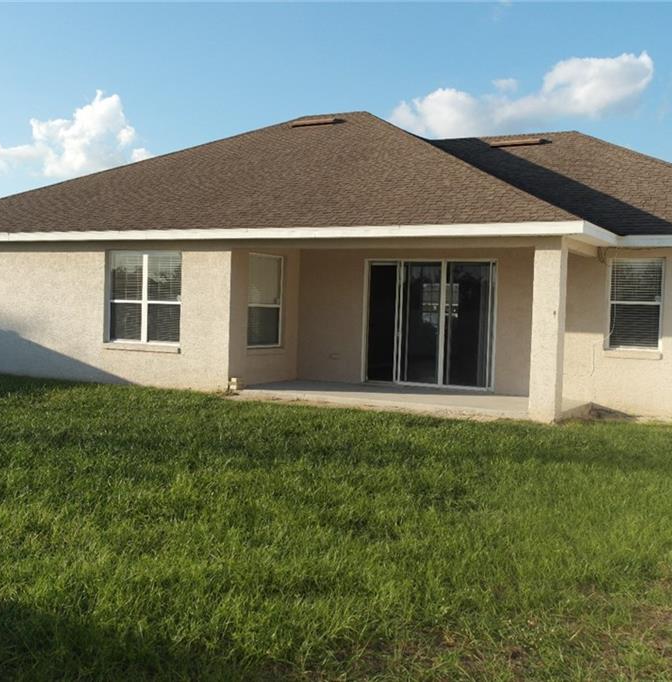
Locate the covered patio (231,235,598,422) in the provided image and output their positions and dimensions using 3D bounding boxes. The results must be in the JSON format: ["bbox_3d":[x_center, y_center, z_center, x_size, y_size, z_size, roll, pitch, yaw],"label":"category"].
[{"bbox_3d":[1.311,-0.343,15.265,5.924,2.750,2.609,3,3,27],"label":"covered patio"}]

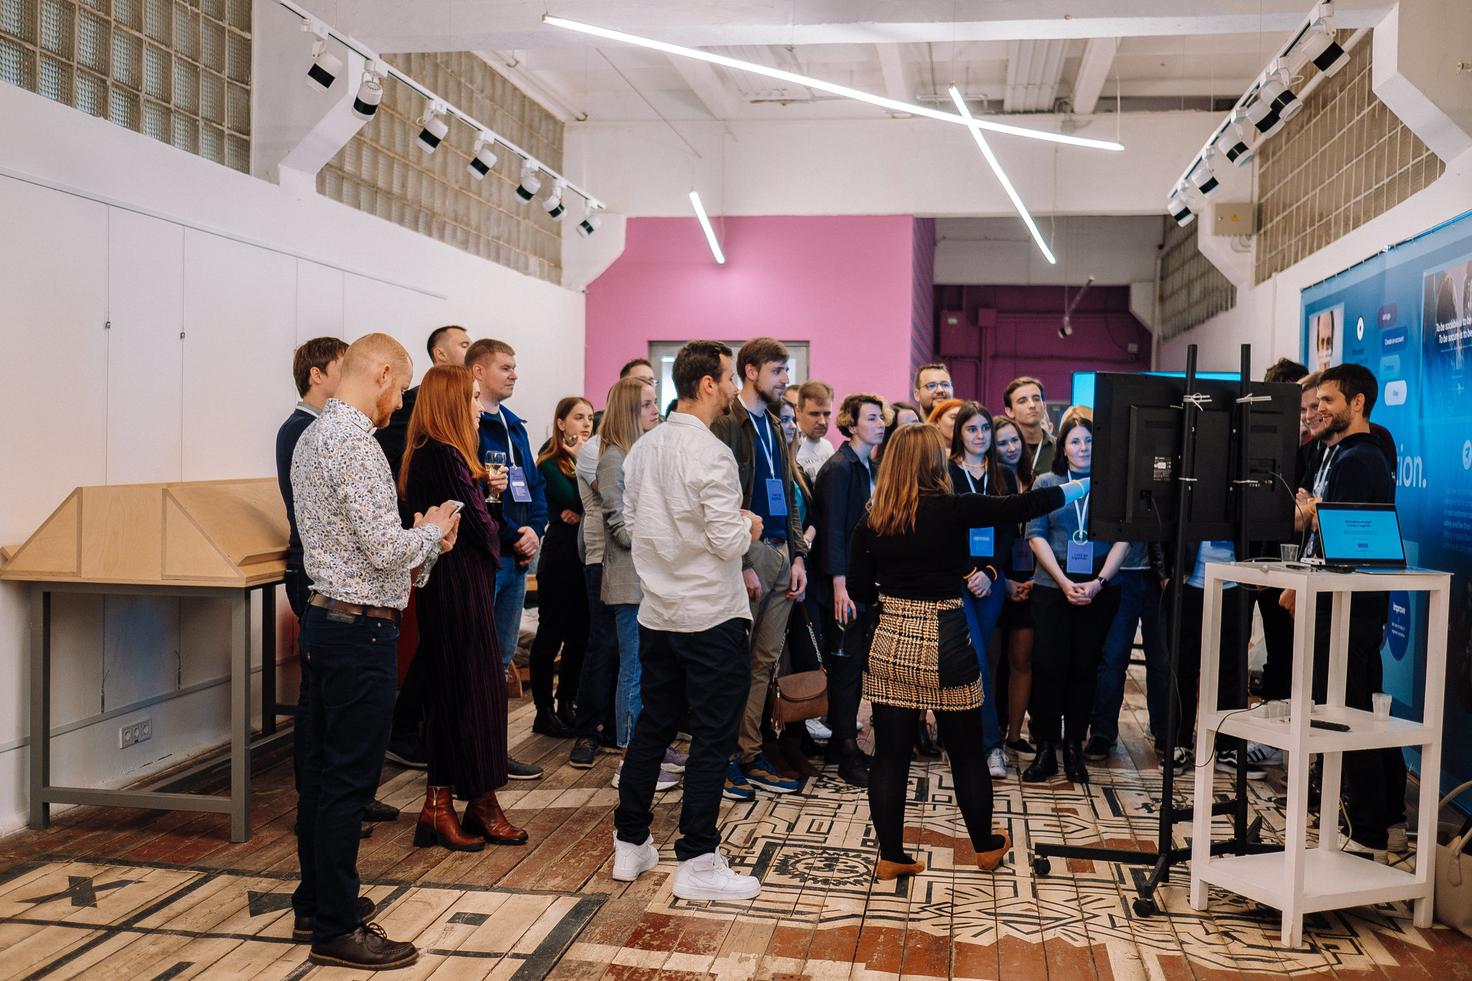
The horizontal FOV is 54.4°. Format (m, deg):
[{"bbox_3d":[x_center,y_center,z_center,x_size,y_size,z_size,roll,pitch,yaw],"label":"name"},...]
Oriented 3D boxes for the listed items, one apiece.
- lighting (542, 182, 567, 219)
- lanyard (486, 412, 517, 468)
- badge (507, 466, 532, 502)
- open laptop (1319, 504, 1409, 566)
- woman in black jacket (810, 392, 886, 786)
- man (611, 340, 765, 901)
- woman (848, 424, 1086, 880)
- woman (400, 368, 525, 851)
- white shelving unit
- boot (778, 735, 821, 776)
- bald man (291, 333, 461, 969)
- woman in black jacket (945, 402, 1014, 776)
[{"bbox_3d":[-1.065,-1.709,8.430,0.155,0.240,0.100,0,3,-41],"label":"lighting"},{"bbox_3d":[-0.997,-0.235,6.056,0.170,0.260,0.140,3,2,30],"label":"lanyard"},{"bbox_3d":[-0.903,-0.025,6.000,0.010,0.150,0.107,-10,-4,30],"label":"badge"},{"bbox_3d":[2.022,0.152,4.470,0.298,0.209,0.275,1,2,-13],"label":"open laptop"},{"bbox_3d":[0.555,0.432,6.432,0.380,1.700,0.470,3,3,41],"label":"woman in black jacket"},{"bbox_3d":[-0.153,0.412,4.704,0.400,1.790,0.480,0,3,-38],"label":"man"},{"bbox_3d":[0.813,0.559,5.020,0.740,1.560,0.500,2,2,30],"label":"woman"},{"bbox_3d":[-0.976,0.421,5.210,0.470,1.740,0.460,1,2,-15],"label":"woman"},{"bbox_3d":[1.847,0.802,4.535,0.588,1.113,0.422,0,2,-24],"label":"white shelving unit"},{"bbox_3d":[0.298,1.190,6.523,0.100,0.166,0.260,0,3,-37],"label":"boot"},{"bbox_3d":[-1.046,0.442,4.168,0.490,1.770,0.490,0,2,-24],"label":"bald man"},{"bbox_3d":[1.120,0.448,6.636,0.470,1.680,0.360,1,2,-6],"label":"woman in black jacket"}]

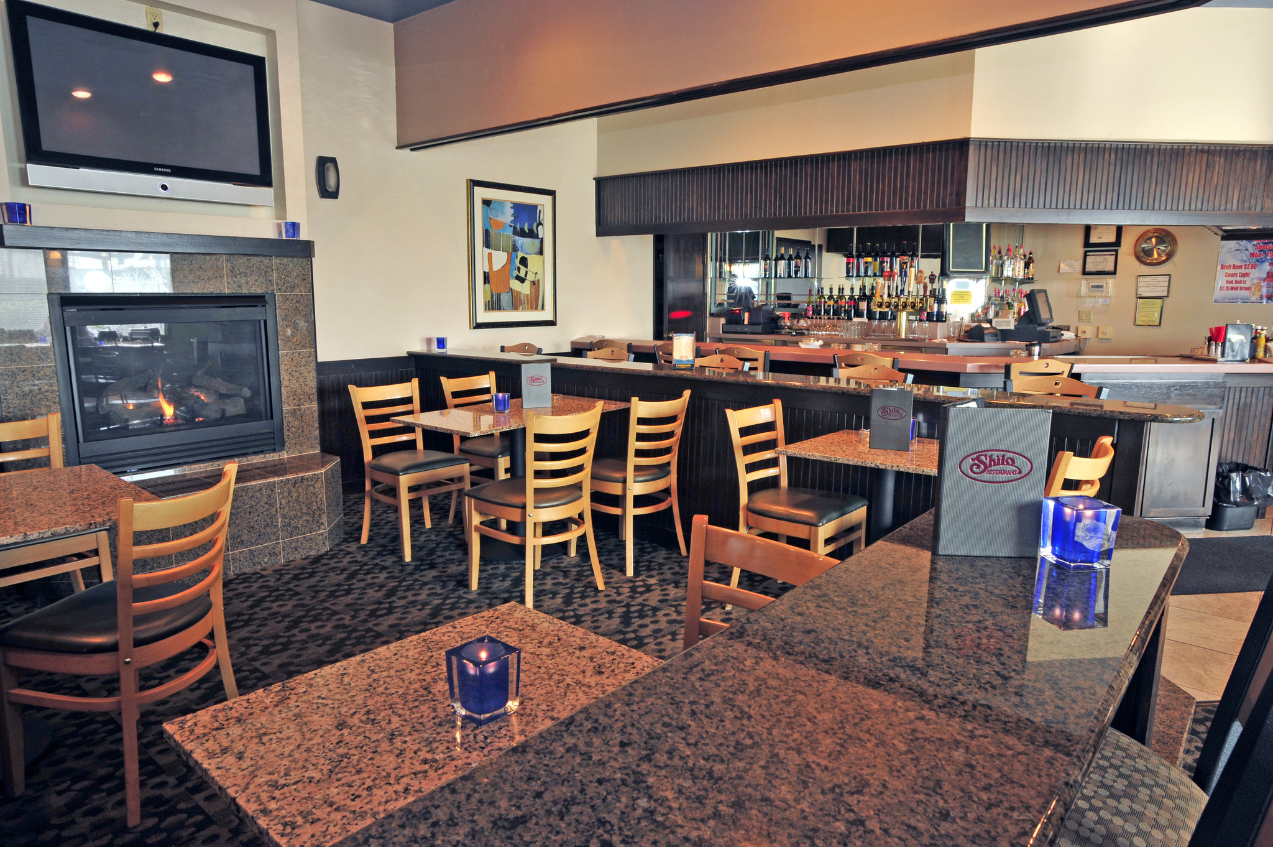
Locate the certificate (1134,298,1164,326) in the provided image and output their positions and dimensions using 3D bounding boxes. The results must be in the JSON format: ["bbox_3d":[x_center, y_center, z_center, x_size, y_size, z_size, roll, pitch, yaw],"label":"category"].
[{"bbox_3d":[5.056,-1.091,8.018,0.220,0.272,0.018,8,12,38],"label":"certificate"}]

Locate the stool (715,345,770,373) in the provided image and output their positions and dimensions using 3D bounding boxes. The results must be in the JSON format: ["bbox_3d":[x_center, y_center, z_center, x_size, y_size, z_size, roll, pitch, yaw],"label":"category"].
[{"bbox_3d":[0.830,0.012,5.677,0.430,1.120,0.470,8,12,38],"label":"stool"}]

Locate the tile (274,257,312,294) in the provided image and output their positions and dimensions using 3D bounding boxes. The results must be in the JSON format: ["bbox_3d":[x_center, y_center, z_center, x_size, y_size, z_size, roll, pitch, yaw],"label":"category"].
[{"bbox_3d":[-1.855,-0.800,4.397,0.015,0.197,0.204,9,13,41],"label":"tile"}]

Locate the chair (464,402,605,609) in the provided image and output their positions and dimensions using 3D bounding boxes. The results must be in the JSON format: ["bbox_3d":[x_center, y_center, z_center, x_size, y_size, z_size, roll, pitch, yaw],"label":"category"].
[{"bbox_3d":[-0.452,0.333,3.639,0.450,0.852,0.440,10,13,42],"label":"chair"}]

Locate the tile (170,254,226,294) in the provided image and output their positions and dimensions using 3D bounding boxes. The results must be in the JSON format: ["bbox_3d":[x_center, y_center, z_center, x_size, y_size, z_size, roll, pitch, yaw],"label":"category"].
[{"bbox_3d":[-2.178,-0.743,4.046,0.015,0.189,0.252,9,13,41],"label":"tile"}]

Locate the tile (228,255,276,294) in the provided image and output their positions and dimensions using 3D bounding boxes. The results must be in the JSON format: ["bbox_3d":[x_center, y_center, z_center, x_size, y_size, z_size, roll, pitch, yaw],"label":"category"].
[{"bbox_3d":[-2.043,-0.788,4.307,0.015,0.200,0.260,8,12,40],"label":"tile"}]

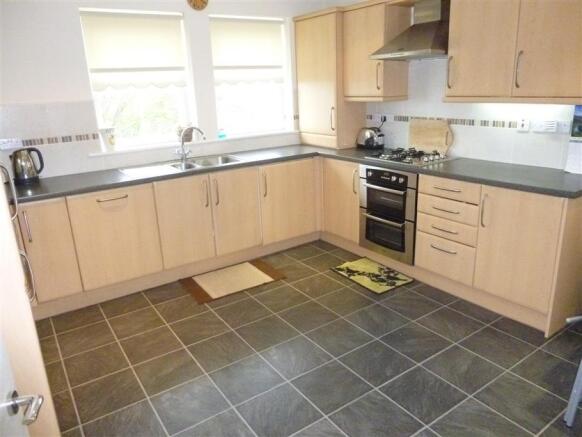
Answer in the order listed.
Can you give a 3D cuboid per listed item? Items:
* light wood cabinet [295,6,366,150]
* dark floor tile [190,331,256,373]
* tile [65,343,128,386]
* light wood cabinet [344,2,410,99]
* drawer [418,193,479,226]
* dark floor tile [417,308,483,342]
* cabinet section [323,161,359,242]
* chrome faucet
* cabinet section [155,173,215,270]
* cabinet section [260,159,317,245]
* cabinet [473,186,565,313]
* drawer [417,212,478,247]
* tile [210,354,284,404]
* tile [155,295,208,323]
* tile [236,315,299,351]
[{"bbox_3d":[0.429,-1.392,4.311,0.406,1.250,0.614,-13,20,-32],"label":"light wood cabinet"},{"bbox_3d":[-0.426,0.812,2.590,0.325,0.012,0.325,-13,20,-32],"label":"dark floor tile"},{"bbox_3d":[-1.154,0.871,2.507,0.325,0.012,0.325,-13,20,-32],"label":"tile"},{"bbox_3d":[0.774,-1.484,3.819,0.320,0.793,0.502,-13,20,-32],"label":"light wood cabinet"},{"bbox_3d":[1.294,-0.115,3.096,0.480,0.141,0.495,-13,20,-32],"label":"drawer"},{"bbox_3d":[1.025,0.686,2.726,0.325,0.010,0.325,-13,20,-32],"label":"dark floor tile"},{"bbox_3d":[0.663,-0.215,3.937,0.530,0.712,0.499,-13,20,-32],"label":"cabinet section"},{"bbox_3d":[-0.887,-0.653,3.755,0.255,0.310,0.130,2,17,16],"label":"chrome faucet"},{"bbox_3d":[-0.973,-0.025,3.546,0.458,0.712,0.530,-13,20,-32],"label":"cabinet section"},{"bbox_3d":[-0.153,-0.220,4.071,0.599,0.712,0.530,-13,20,-32],"label":"cabinet section"},{"bbox_3d":[1.618,0.129,2.764,0.570,0.717,0.495,-13,20,-32],"label":"cabinet"},{"bbox_3d":[1.276,0.027,3.079,0.500,0.142,0.495,-13,20,-32],"label":"drawer"},{"bbox_3d":[-0.240,0.873,2.295,0.326,0.010,0.322,-13,20,-32],"label":"tile"},{"bbox_3d":[-0.789,0.658,3.086,0.325,0.010,0.325,-13,20,-32],"label":"tile"},{"bbox_3d":[-0.152,0.739,2.724,0.326,0.010,0.322,-13,20,-32],"label":"tile"}]

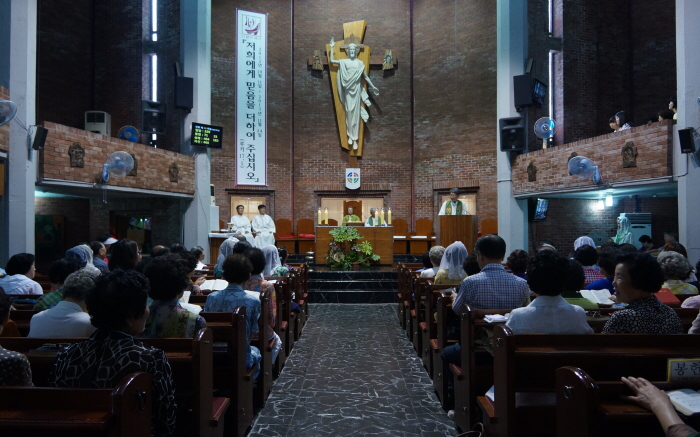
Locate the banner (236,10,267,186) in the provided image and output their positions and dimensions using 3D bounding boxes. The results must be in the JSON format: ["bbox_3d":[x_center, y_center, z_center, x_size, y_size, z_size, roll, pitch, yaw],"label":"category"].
[{"bbox_3d":[-2.831,-3.477,15.170,0.900,5.020,0.030,1,-1,-25],"label":"banner"}]

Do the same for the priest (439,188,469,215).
[{"bbox_3d":[2.408,0.146,12.199,0.620,1.700,0.450,0,-1,5],"label":"priest"}]

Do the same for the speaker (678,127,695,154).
[{"bbox_3d":[4.820,-1.101,7.500,0.170,0.340,0.180,-19,12,-41],"label":"speaker"}]

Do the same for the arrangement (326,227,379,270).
[{"bbox_3d":[0.061,0.683,12.690,1.300,0.960,0.850,0,-1,0],"label":"arrangement"}]

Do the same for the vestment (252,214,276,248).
[{"bbox_3d":[-2.332,0.404,14.295,0.640,1.020,0.680,0,-1,-15],"label":"vestment"}]

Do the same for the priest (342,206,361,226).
[{"bbox_3d":[0.028,0.330,14.596,0.580,1.290,0.750,0,-1,0],"label":"priest"}]

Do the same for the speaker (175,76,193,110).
[{"bbox_3d":[-3.803,-2.872,12.000,0.360,0.660,0.280,0,3,-25],"label":"speaker"}]

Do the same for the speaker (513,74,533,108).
[{"bbox_3d":[3.839,-2.851,11.707,0.380,0.640,0.380,0,7,20],"label":"speaker"}]

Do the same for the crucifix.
[{"bbox_3d":[0.045,-3.772,15.700,2.660,4.250,0.600,0,-1,0],"label":"crucifix"}]

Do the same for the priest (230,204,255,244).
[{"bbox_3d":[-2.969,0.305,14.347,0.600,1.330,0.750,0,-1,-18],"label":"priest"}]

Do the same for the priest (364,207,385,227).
[{"bbox_3d":[0.677,0.333,14.496,0.600,1.280,0.750,0,-1,0],"label":"priest"}]

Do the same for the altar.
[{"bbox_3d":[0.113,0.696,13.670,1.990,0.970,0.880,0,-1,0],"label":"altar"}]

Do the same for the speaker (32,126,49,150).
[{"bbox_3d":[-4.338,-1.125,7.373,0.145,0.310,0.145,17,9,37],"label":"speaker"}]

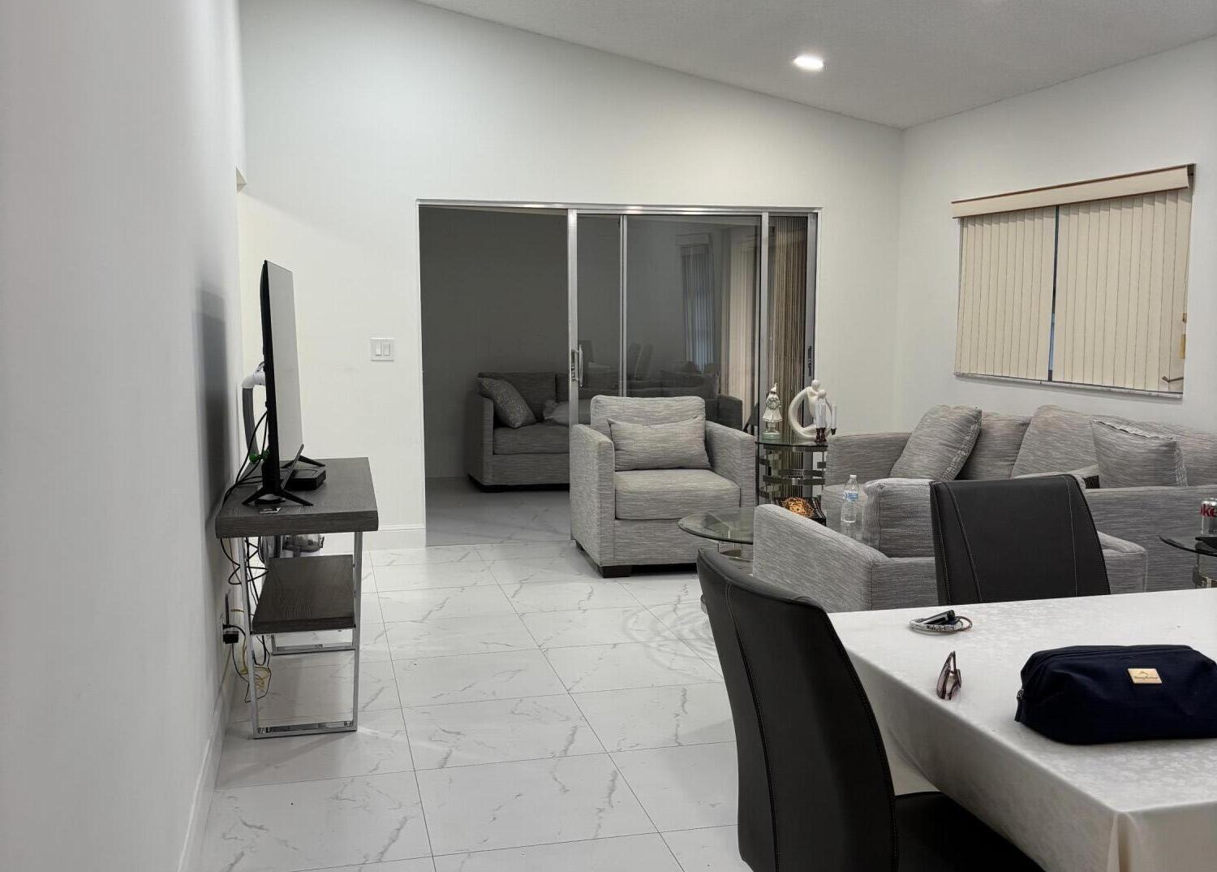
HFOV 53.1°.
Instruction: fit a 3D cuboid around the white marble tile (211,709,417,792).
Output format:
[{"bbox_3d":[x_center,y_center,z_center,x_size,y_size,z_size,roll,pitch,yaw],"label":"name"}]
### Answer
[{"bbox_3d":[-0.942,1.008,3.962,0.581,0.010,0.604,-2,6,-13],"label":"white marble tile"}]

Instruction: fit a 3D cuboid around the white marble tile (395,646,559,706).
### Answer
[{"bbox_3d":[-0.502,0.928,4.682,0.606,0.010,0.604,-2,6,-13],"label":"white marble tile"}]

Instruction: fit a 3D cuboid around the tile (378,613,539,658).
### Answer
[{"bbox_3d":[-0.640,0.865,5.266,0.606,0.010,0.604,-2,6,-13],"label":"tile"}]

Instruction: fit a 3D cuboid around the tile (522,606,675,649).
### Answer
[{"bbox_3d":[-0.049,0.849,5.388,0.605,0.012,0.605,-2,6,-13],"label":"tile"}]

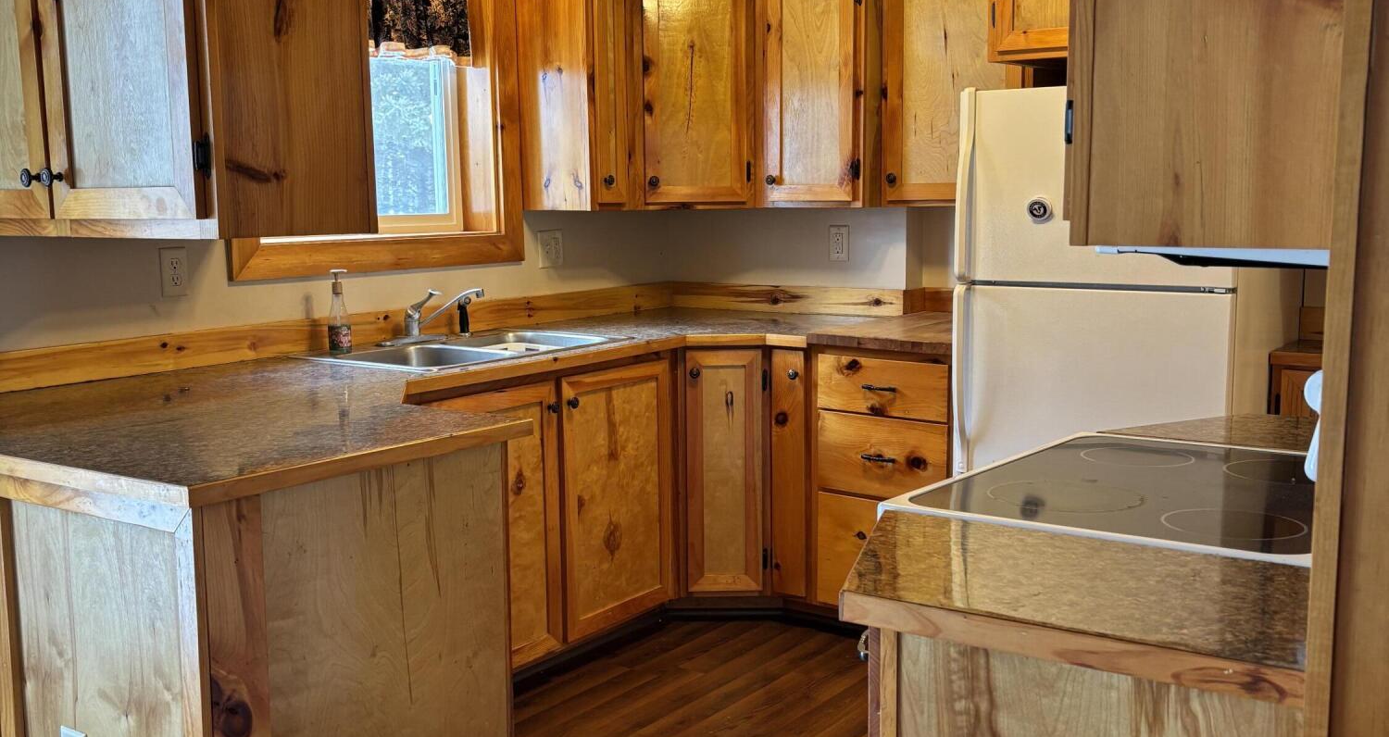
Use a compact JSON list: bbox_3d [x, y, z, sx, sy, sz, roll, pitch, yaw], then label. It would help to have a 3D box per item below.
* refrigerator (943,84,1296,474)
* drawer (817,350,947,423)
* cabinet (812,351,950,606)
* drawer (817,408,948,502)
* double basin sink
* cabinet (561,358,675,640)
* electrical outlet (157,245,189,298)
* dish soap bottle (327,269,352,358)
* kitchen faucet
[{"bbox_3d":[1.192,0.054,3.826,0.714,1.605,0.730,5,9,36],"label":"refrigerator"},{"bbox_3d":[0.636,0.037,4.103,0.425,0.167,0.400,5,9,35],"label":"drawer"},{"bbox_3d":[0.689,0.310,4.233,0.465,0.777,0.590,5,9,35],"label":"cabinet"},{"bbox_3d":[0.639,0.241,4.130,0.425,0.246,0.400,5,9,35],"label":"drawer"},{"bbox_3d":[-0.620,0.021,3.896,0.560,0.180,0.840,5,9,36],"label":"double basin sink"},{"bbox_3d":[-0.442,0.342,4.097,0.580,0.728,0.485,5,9,35],"label":"cabinet"},{"bbox_3d":[-1.296,-0.239,3.464,0.010,0.120,0.075,5,9,36],"label":"electrical outlet"},{"bbox_3d":[-0.962,-0.155,3.764,0.063,0.226,0.063,6,10,41],"label":"dish soap bottle"},{"bbox_3d":[-0.722,-0.158,3.959,0.250,0.155,0.070,3,8,24],"label":"kitchen faucet"}]

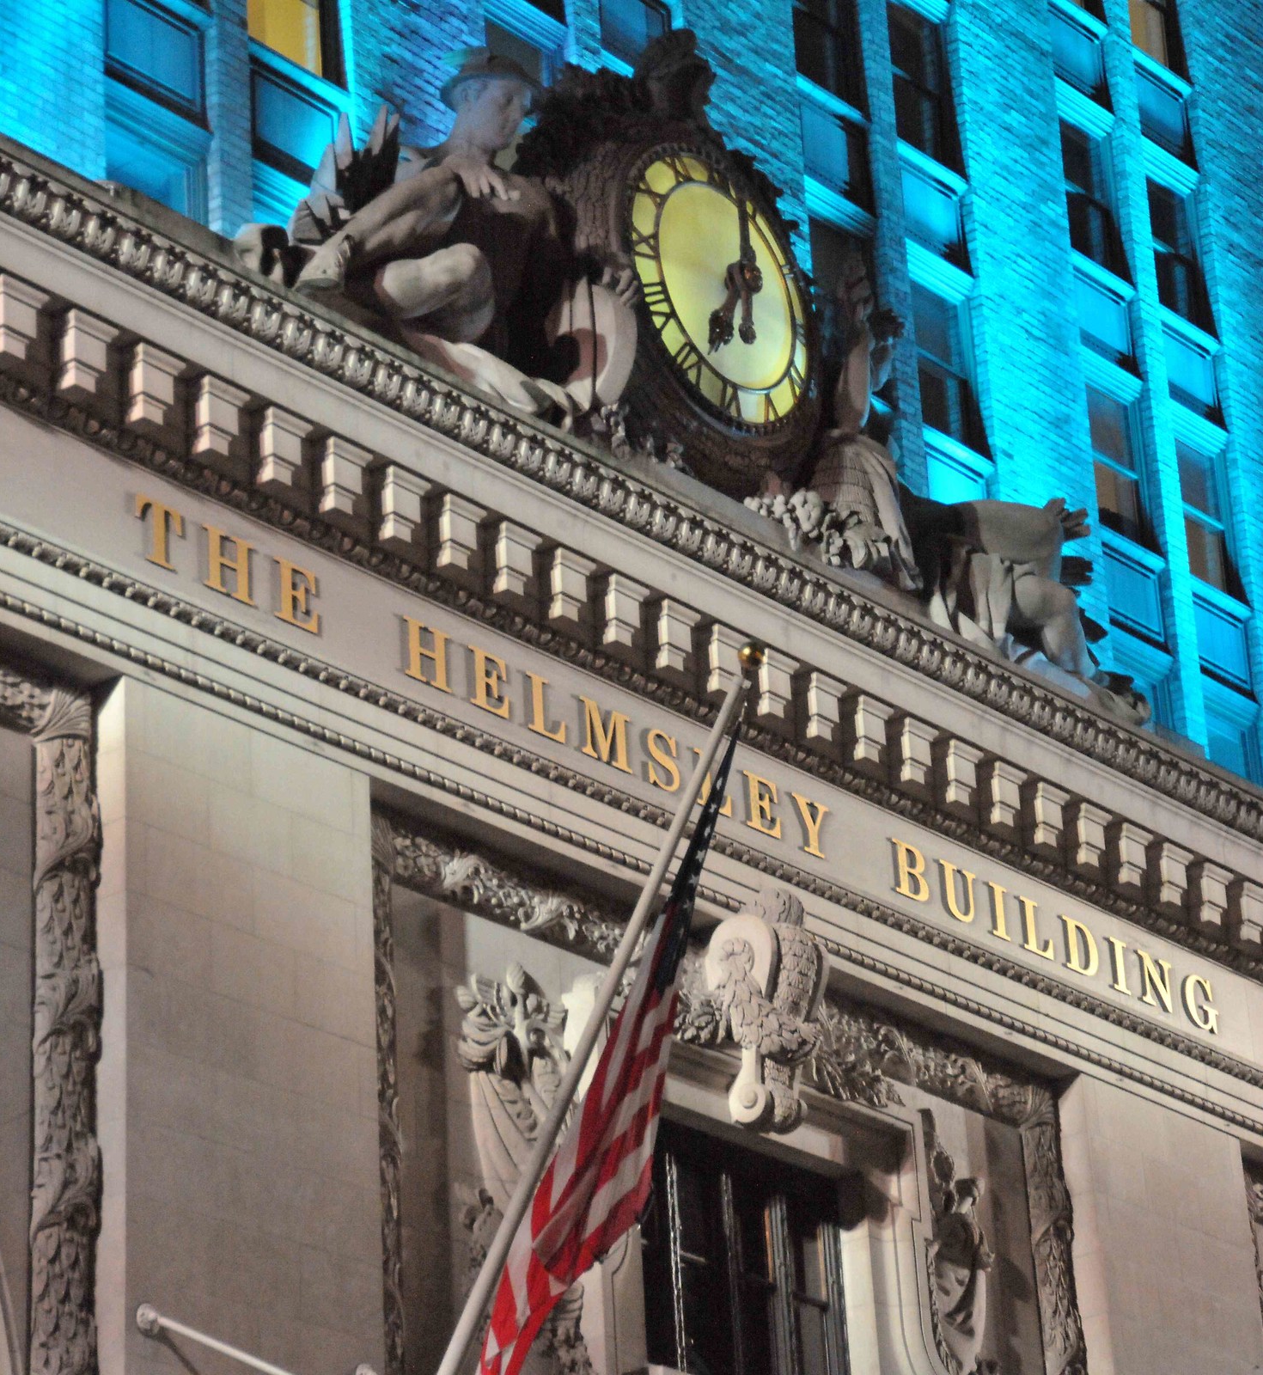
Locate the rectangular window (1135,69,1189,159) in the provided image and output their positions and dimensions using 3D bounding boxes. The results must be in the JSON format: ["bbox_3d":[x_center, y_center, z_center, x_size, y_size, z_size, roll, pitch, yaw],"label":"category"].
[{"bbox_3d":[6.200,-6.783,55.859,0.150,0.900,1.300,-20,-29,33],"label":"rectangular window"}]

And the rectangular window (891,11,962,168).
[{"bbox_3d":[3.141,-6.851,53.180,0.200,1.920,1.350,-21,-30,34],"label":"rectangular window"}]

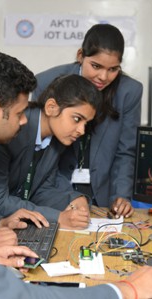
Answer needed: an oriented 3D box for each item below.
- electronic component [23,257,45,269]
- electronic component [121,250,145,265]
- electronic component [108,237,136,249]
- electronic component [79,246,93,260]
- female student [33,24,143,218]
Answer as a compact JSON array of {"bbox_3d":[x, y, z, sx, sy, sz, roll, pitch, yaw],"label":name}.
[{"bbox_3d":[-0.106,0.282,1.490,0.044,0.010,0.042,8,32,26],"label":"electronic component"},{"bbox_3d":[0.158,0.294,1.652,0.060,0.022,0.085,3,6,16],"label":"electronic component"},{"bbox_3d":[0.140,0.279,1.790,0.078,0.024,0.040,1,6,-2],"label":"electronic component"},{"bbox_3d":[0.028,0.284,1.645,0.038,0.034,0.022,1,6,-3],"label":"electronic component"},{"bbox_3d":[0.068,0.255,2.370,0.470,1.460,0.500,1,6,-9],"label":"female student"}]

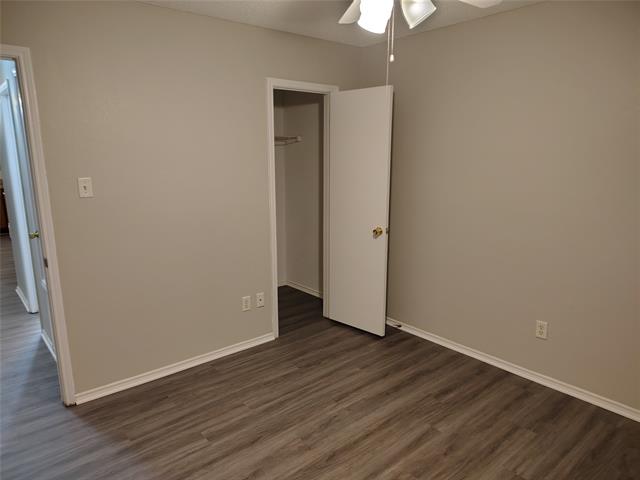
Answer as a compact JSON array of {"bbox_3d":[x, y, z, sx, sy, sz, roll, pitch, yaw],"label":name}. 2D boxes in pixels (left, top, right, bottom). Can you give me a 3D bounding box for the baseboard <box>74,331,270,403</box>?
[{"bbox_3d":[-0.962,0.905,3.257,1.510,0.064,0.014,-10,15,-40],"label":"baseboard"}]

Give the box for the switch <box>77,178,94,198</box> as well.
[{"bbox_3d":[-1.389,-0.312,2.633,0.071,0.115,0.013,-10,15,-40],"label":"switch"}]

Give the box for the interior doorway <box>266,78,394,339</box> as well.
[{"bbox_3d":[0.045,-0.196,3.580,0.748,2.090,0.720,-10,15,-40],"label":"interior doorway"}]

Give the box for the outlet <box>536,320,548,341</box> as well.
[{"bbox_3d":[1.491,0.607,2.984,0.009,0.115,0.070,-10,15,-40],"label":"outlet"}]

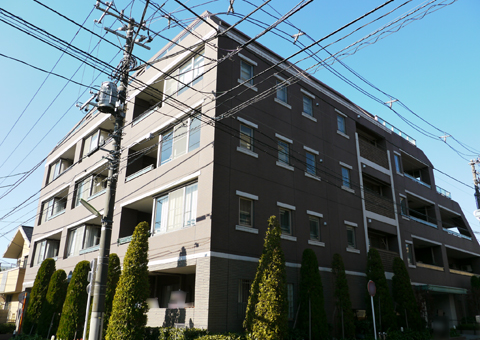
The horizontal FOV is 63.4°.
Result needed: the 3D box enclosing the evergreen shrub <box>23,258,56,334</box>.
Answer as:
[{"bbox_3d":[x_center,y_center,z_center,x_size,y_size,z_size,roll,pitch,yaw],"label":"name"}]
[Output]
[{"bbox_3d":[-10.407,6.678,20.593,1.249,3.872,1.249,18,-27,-39],"label":"evergreen shrub"}]

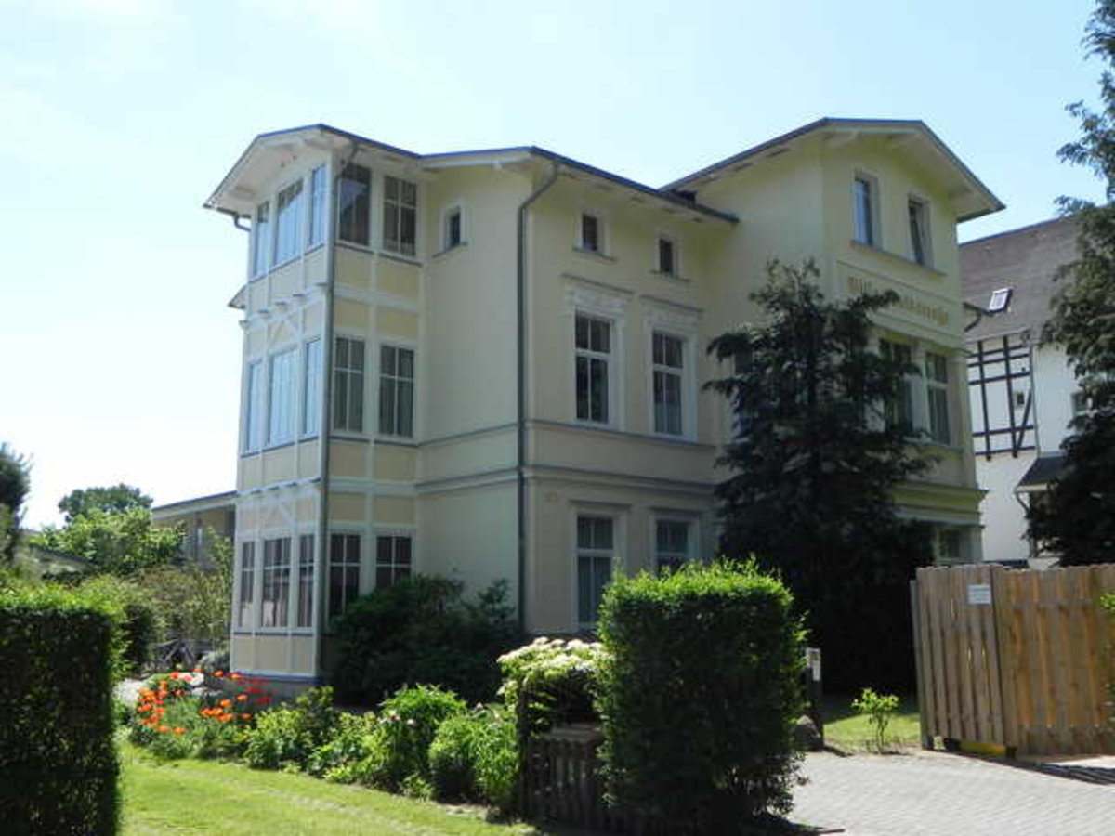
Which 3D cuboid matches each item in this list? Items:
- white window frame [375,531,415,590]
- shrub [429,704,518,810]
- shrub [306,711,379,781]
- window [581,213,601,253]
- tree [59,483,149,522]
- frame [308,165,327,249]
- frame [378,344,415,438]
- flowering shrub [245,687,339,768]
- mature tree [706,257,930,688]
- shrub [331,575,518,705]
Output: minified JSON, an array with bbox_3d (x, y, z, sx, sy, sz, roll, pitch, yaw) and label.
[{"bbox_3d":[-2.963,2.878,19.218,0.853,1.664,0.104,8,-13,-40],"label":"white window frame"},{"bbox_3d":[-0.695,2.821,8.895,0.777,0.778,0.738,0,-10,-4],"label":"shrub"},{"bbox_3d":[-2.140,3.229,10.618,0.739,0.601,0.600,1,-11,-11],"label":"shrub"},{"bbox_3d":[0.614,-3.449,19.793,0.450,0.720,0.120,8,-14,-40],"label":"window"},{"bbox_3d":[-22.709,7.198,52.930,5.600,7.904,5.600,4,-11,-23],"label":"tree"},{"bbox_3d":[-4.513,-3.933,19.989,0.104,1.539,0.645,8,-13,-40],"label":"frame"},{"bbox_3d":[-3.142,-0.525,20.690,0.799,1.738,0.100,8,-13,-41],"label":"frame"},{"bbox_3d":[-2.829,3.288,11.353,1.004,0.782,1.004,2,-10,-14],"label":"flowering shrub"},{"bbox_3d":[3.912,1.078,16.821,3.400,6.864,3.300,-1,-10,0],"label":"mature tree"},{"bbox_3d":[-2.319,3.844,18.301,1.793,2.168,3.169,8,-13,-41],"label":"shrub"}]

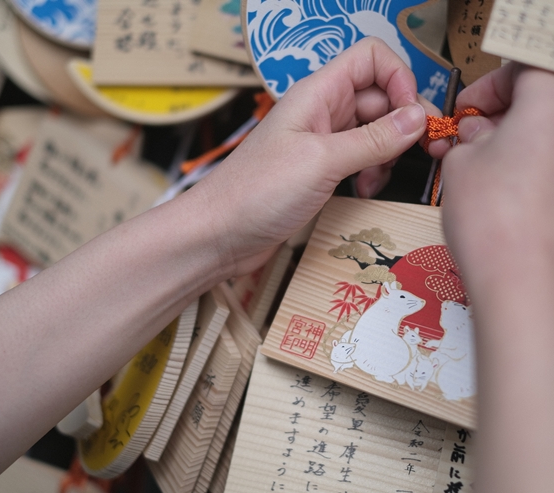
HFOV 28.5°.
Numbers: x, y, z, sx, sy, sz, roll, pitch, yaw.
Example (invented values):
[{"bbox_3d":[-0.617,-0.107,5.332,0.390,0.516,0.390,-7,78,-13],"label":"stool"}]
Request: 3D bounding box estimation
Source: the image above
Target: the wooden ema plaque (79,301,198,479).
[{"bbox_3d":[-0.074,0.061,0.567,0.007,0.120,0.115,25,8,-22],"label":"wooden ema plaque"}]

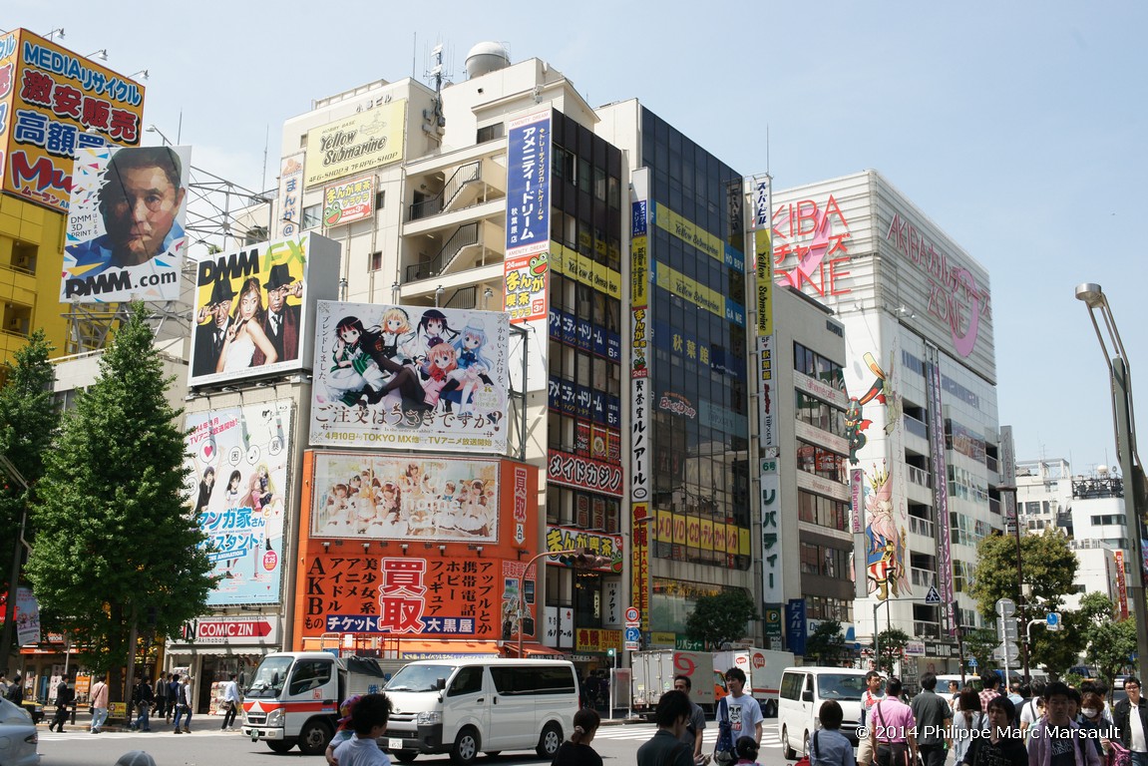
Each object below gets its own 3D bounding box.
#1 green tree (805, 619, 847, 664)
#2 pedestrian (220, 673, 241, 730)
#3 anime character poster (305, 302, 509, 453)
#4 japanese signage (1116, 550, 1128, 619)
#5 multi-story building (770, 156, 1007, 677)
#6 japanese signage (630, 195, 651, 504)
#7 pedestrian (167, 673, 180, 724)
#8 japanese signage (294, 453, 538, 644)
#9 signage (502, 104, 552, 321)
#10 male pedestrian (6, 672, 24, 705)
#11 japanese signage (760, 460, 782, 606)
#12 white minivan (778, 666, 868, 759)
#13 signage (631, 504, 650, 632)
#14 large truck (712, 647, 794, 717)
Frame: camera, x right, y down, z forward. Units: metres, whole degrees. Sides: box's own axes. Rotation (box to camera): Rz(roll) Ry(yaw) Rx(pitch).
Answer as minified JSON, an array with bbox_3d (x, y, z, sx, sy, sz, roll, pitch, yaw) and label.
[{"bbox_3d":[14.335,15.909,63.441,2.450,4.907,2.450,-10,-17,35],"label":"green tree"},{"bbox_3d":[-10.348,9.667,33.718,0.650,1.649,0.550,6,-16,-19],"label":"pedestrian"},{"bbox_3d":[-6.853,-0.187,47.281,8.116,6.212,0.350,3,-15,-9],"label":"anime character poster"},{"bbox_3d":[63.151,23.227,128.482,0.866,7.929,0.250,-10,-17,35],"label":"japanese signage"},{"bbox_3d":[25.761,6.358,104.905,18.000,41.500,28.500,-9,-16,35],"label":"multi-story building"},{"bbox_3d":[3.259,-1.936,55.491,1.026,15.796,0.300,-9,-16,34],"label":"japanese signage"},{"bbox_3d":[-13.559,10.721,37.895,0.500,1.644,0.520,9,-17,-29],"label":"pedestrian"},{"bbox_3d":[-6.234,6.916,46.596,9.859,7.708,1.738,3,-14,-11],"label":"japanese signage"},{"bbox_3d":[-2.086,-7.761,51.972,2.400,10.250,0.250,-9,-17,33],"label":"signage"},{"bbox_3d":[-16.948,9.621,33.664,0.420,1.710,0.520,4,-14,-15],"label":"male pedestrian"},{"bbox_3d":[11.076,8.279,62.224,1.082,7.874,0.250,-10,-17,35],"label":"japanese signage"},{"bbox_3d":[5.397,6.831,22.921,1.695,1.980,4.695,0,-14,2],"label":"white minivan"},{"bbox_3d":[3.180,8.520,51.871,0.893,5.936,0.250,-10,-17,35],"label":"signage"},{"bbox_3d":[8.916,14.070,52.576,2.100,3.020,6.300,-10,-17,35],"label":"large truck"}]

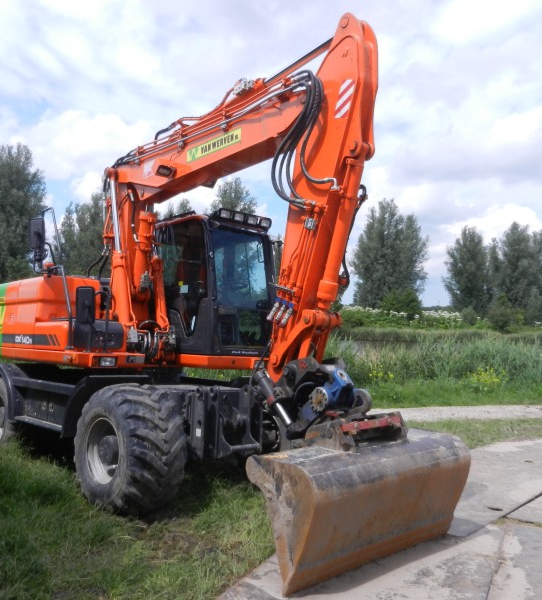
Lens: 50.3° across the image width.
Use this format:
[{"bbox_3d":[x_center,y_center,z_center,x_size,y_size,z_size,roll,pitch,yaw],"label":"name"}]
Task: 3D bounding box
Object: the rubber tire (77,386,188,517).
[{"bbox_3d":[-1.279,1.340,5.220,0.570,1.070,1.070,5,-4,-43],"label":"rubber tire"}]

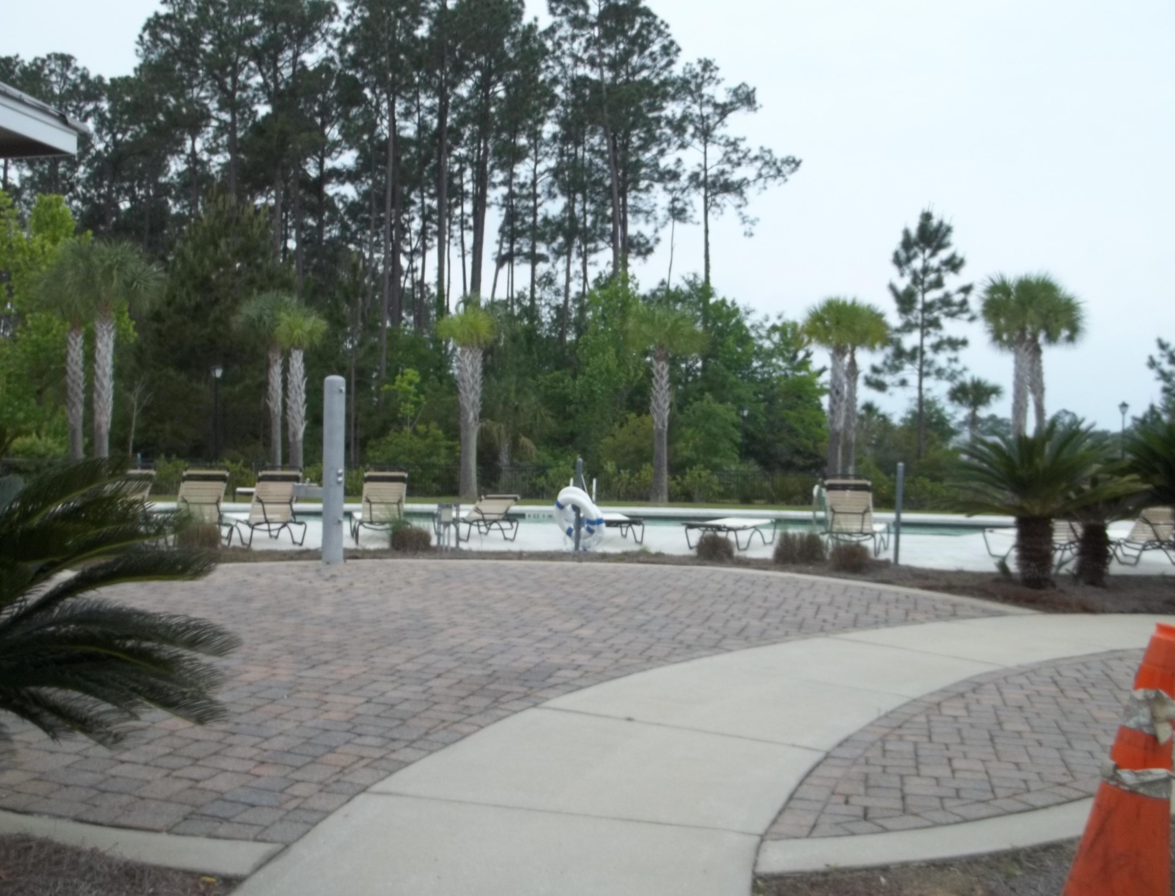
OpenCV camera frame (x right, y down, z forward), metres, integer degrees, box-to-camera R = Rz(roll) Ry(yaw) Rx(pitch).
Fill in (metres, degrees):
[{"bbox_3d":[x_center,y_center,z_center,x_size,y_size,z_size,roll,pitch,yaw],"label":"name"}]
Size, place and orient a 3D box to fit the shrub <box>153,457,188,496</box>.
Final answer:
[{"bbox_3d":[-11.710,0.789,32.000,1.100,1.100,1.000,1,-1,-20],"label":"shrub"}]

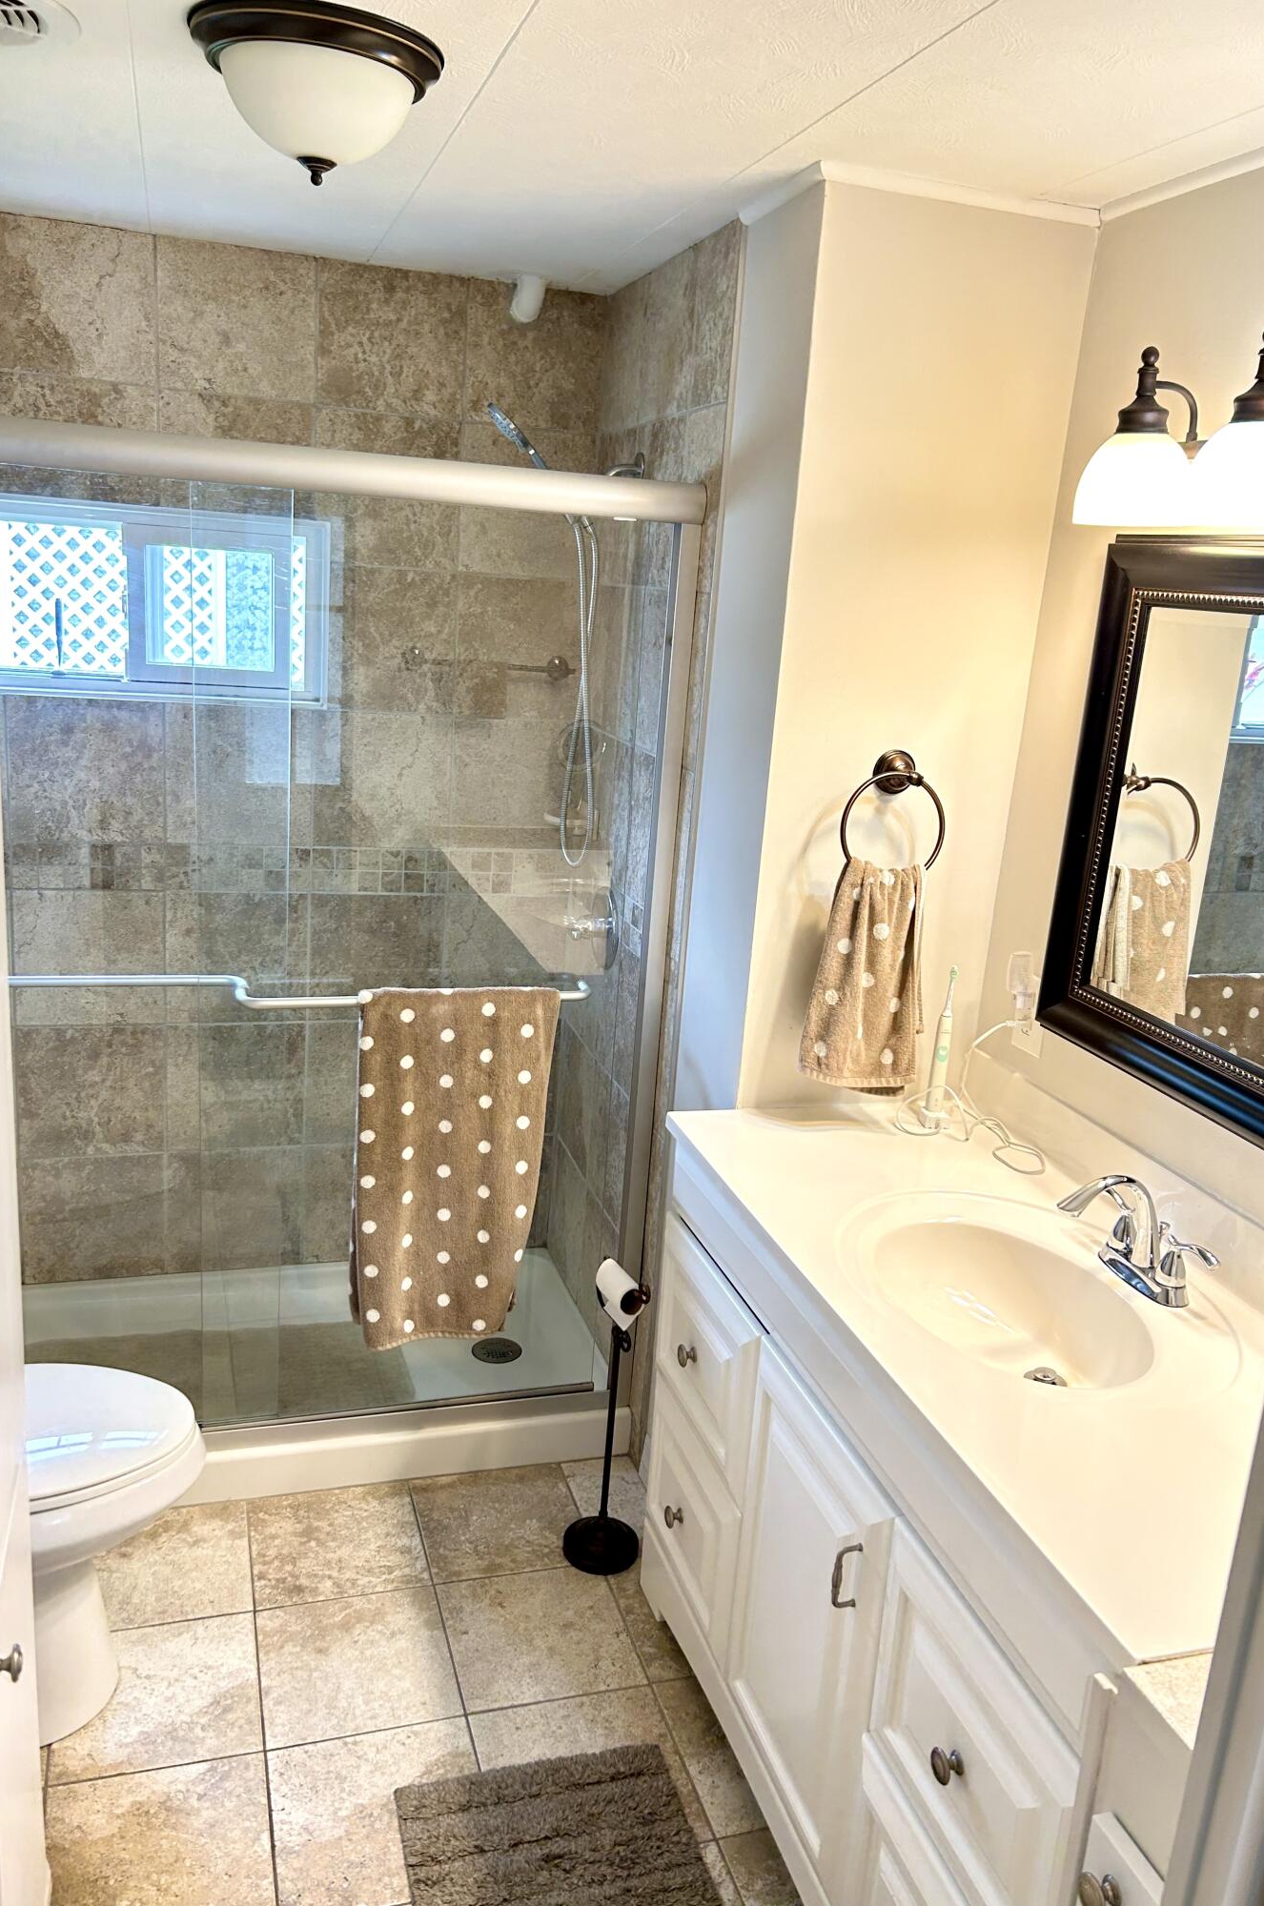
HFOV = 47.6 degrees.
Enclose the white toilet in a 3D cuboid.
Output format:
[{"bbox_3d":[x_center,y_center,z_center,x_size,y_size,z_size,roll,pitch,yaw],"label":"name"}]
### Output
[{"bbox_3d":[-1.009,0.778,2.172,0.700,0.740,0.430,0,15,-17],"label":"white toilet"}]

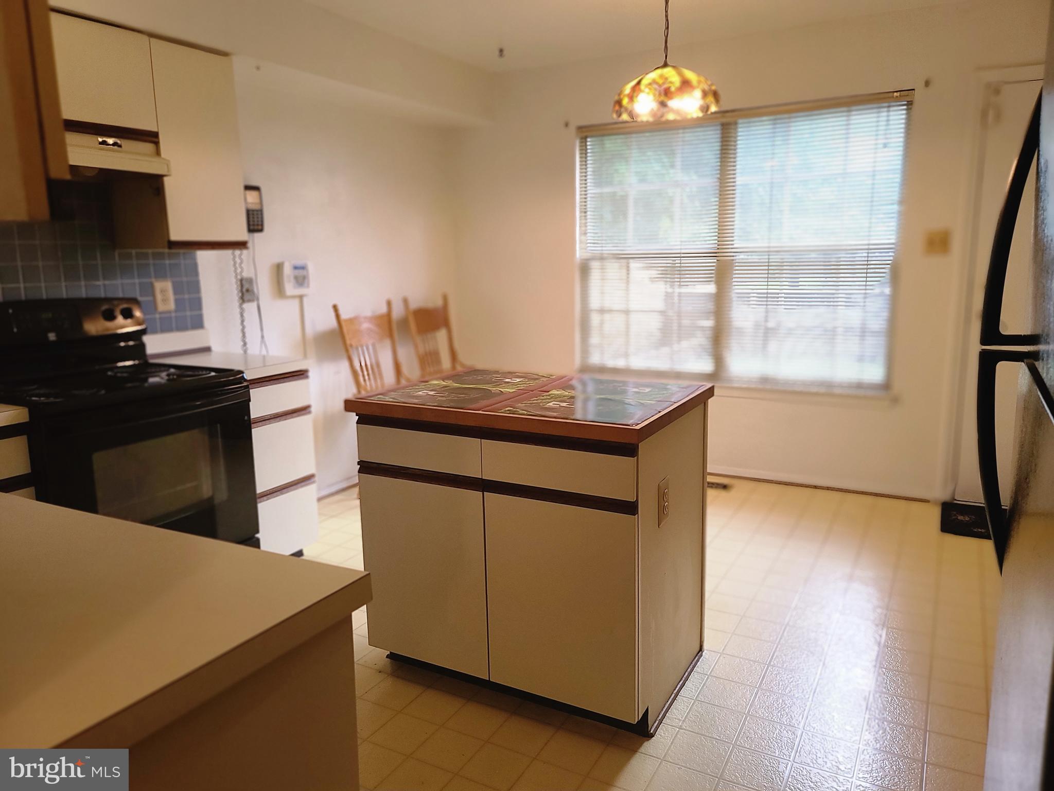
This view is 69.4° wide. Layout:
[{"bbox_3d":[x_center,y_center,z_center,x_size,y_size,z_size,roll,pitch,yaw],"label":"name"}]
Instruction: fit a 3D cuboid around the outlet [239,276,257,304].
[{"bbox_3d":[-1.351,-0.510,3.695,0.019,0.117,0.071,5,12,28],"label":"outlet"}]

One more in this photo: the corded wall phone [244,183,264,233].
[{"bbox_3d":[-1.324,-0.892,3.651,0.054,0.215,0.099,5,12,28],"label":"corded wall phone"}]

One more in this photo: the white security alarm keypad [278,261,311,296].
[{"bbox_3d":[-1.198,-0.596,3.920,0.045,0.171,0.171,5,12,28],"label":"white security alarm keypad"}]

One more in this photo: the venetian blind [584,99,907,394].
[{"bbox_3d":[1.123,-0.829,4.313,1.808,1.519,0.052,5,12,28],"label":"venetian blind"}]

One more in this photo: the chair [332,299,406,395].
[{"bbox_3d":[-0.677,0.031,4.205,0.550,1.072,0.500,5,12,28],"label":"chair"}]

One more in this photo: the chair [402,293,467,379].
[{"bbox_3d":[-0.386,-0.067,4.698,0.550,1.080,0.500,4,11,24],"label":"chair"}]

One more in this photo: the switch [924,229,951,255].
[{"bbox_3d":[2.068,-0.772,3.838,0.115,0.121,0.012,5,12,28],"label":"switch"}]

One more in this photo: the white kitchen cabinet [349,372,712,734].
[{"bbox_3d":[0.034,0.431,2.428,0.940,0.895,0.705,5,12,28],"label":"white kitchen cabinet"}]

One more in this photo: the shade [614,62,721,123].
[{"bbox_3d":[0.543,-1.189,2.970,0.419,0.195,0.419,5,12,28],"label":"shade"}]

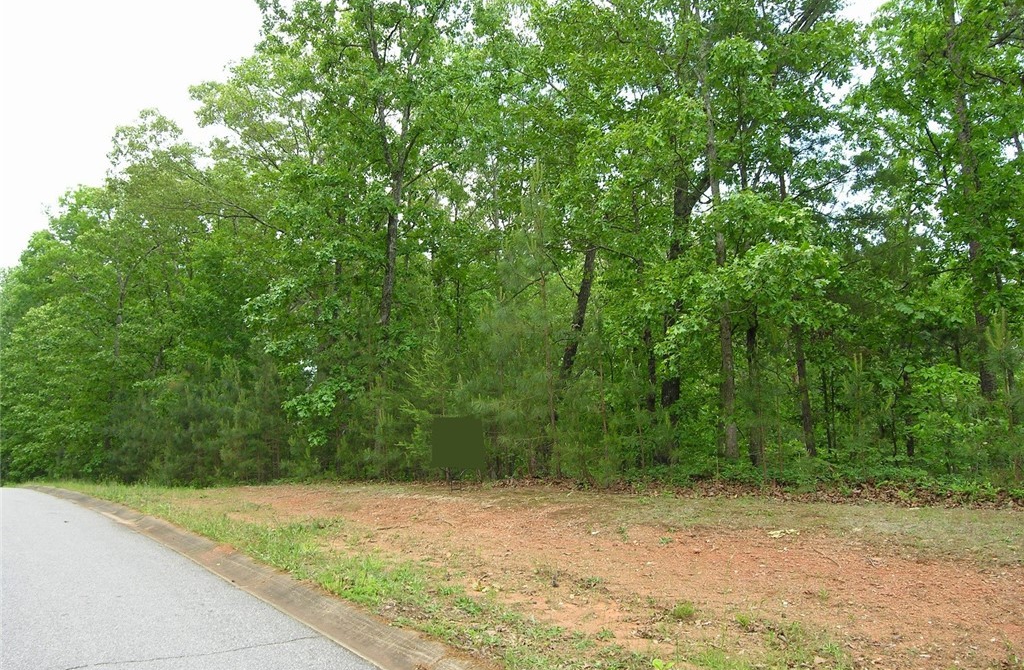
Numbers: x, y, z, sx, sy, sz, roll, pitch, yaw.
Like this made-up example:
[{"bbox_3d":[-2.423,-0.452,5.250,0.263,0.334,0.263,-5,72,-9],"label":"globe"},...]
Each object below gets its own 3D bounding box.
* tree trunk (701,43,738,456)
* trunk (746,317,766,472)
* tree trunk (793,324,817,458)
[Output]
[{"bbox_3d":[5.675,-2.391,19.514,0.420,11.670,0.400,-1,-8,0],"label":"tree trunk"},{"bbox_3d":[6.238,1.501,18.267,0.310,3.950,0.310,0,-8,0],"label":"trunk"},{"bbox_3d":[8.268,1.564,19.975,0.280,3.830,0.280,-3,-8,0],"label":"tree trunk"}]

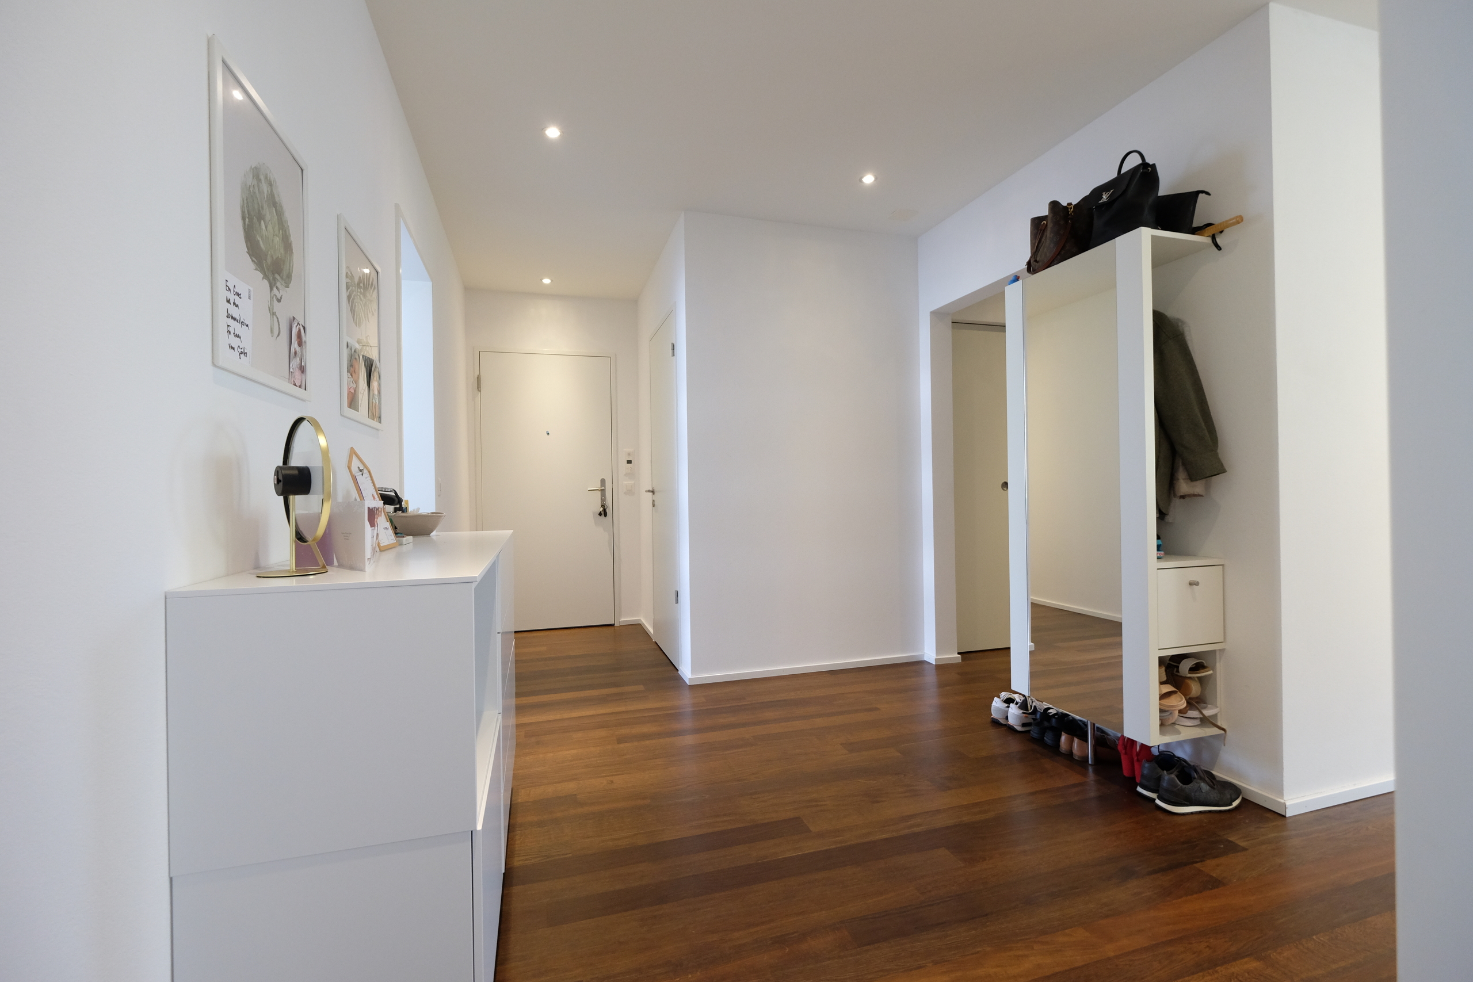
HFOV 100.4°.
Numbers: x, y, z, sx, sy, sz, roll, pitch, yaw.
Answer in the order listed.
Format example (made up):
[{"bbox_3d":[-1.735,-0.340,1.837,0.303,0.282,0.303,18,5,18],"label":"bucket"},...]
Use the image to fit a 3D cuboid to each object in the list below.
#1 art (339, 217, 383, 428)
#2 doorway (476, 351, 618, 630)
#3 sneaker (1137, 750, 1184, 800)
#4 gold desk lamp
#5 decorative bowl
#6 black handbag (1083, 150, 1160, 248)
[{"bbox_3d":[-1.079,-0.454,1.770,0.015,0.522,0.408,-1,0,-18],"label":"art"},{"bbox_3d":[-1.392,0.005,4.574,0.935,2.055,0.060,-1,0,-18],"label":"doorway"},{"bbox_3d":[1.464,0.921,2.017,0.290,0.125,0.105,-1,0,-12],"label":"sneaker"},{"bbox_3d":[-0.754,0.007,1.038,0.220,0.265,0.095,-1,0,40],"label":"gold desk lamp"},{"bbox_3d":[-1.014,0.106,1.943,0.180,0.077,0.180,-1,0,-18],"label":"decorative bowl"},{"bbox_3d":[1.296,-0.967,2.100,0.125,0.277,0.265,-1,0,-18],"label":"black handbag"}]

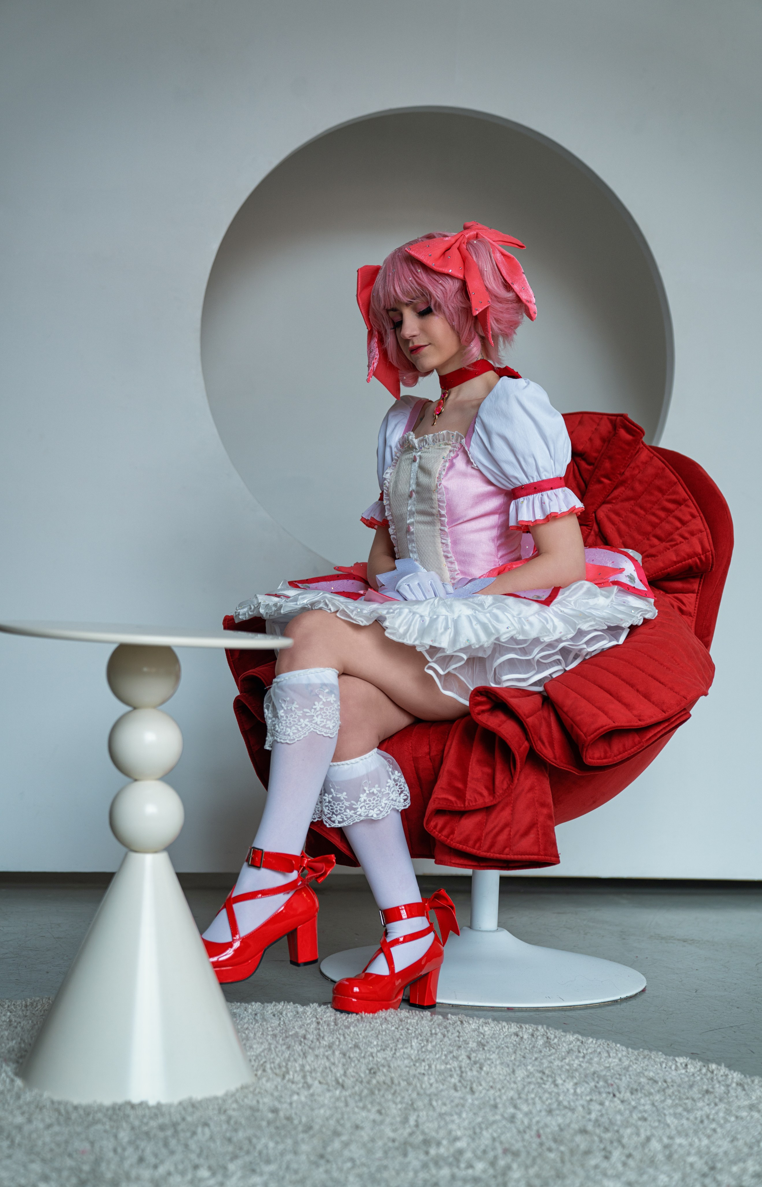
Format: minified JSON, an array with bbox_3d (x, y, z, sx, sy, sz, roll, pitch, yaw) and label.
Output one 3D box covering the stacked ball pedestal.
[{"bbox_3d":[-0.350,0.388,2.436,0.351,0.629,0.351,2,-1,0],"label":"stacked ball pedestal"}]

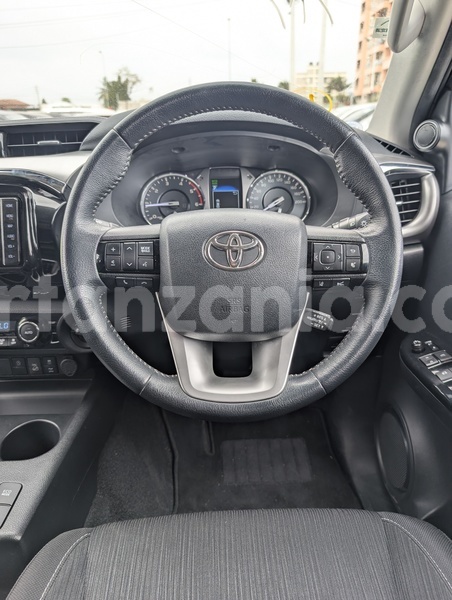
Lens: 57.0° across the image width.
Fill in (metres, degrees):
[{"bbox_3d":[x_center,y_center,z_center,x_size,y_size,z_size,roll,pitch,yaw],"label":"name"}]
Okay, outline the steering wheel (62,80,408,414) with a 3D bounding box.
[{"bbox_3d":[0.006,-0.052,0.490,0.380,0.380,0.085,0,3,0],"label":"steering wheel"}]

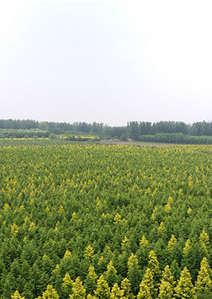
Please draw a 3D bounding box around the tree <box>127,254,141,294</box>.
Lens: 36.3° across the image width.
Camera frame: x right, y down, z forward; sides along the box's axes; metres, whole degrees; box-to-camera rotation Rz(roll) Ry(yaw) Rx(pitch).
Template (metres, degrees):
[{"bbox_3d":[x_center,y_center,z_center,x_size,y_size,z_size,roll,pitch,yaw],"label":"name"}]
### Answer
[{"bbox_3d":[3.069,14.199,36.508,1.900,4.900,1.900,1,4,0],"label":"tree"}]

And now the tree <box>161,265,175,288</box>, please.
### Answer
[{"bbox_3d":[5.854,12.921,30.978,1.600,3.900,1.600,0,4,0],"label":"tree"}]

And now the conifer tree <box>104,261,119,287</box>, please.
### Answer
[{"bbox_3d":[0.562,14.100,34.506,1.800,4.500,1.800,1,4,0],"label":"conifer tree"}]

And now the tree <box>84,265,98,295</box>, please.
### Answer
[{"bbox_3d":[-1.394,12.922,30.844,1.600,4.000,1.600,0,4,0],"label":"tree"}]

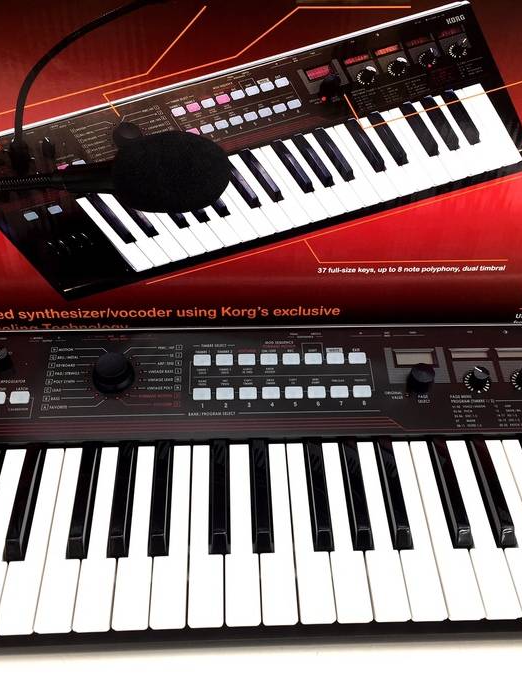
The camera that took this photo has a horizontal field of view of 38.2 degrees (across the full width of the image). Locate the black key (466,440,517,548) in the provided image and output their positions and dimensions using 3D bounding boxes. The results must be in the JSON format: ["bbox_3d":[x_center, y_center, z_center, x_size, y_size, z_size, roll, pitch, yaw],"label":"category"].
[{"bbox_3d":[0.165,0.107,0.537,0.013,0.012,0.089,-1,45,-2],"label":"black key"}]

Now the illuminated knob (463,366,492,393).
[{"bbox_3d":[0.172,0.032,0.595,0.021,0.014,0.021,-1,51,-2],"label":"illuminated knob"}]

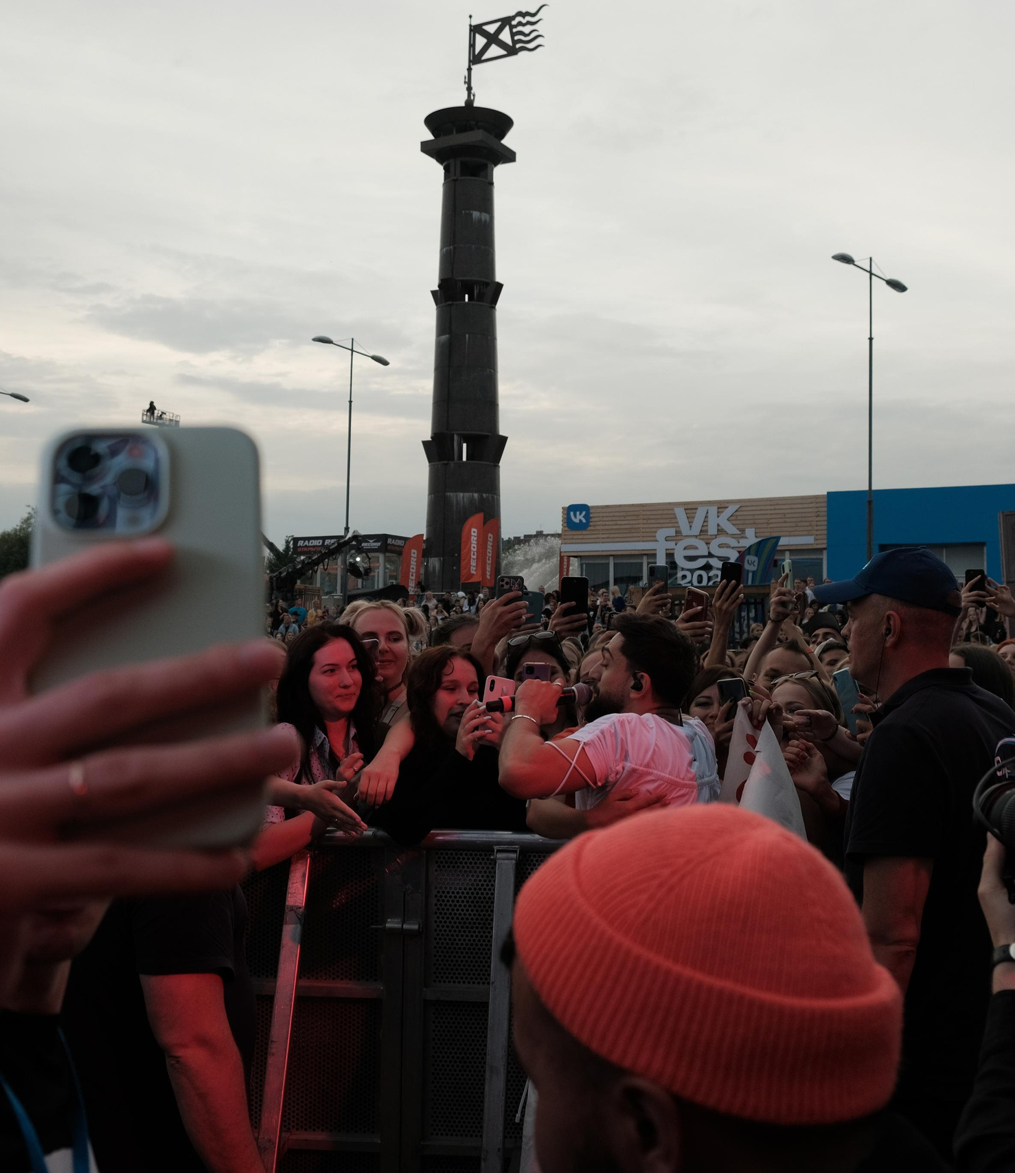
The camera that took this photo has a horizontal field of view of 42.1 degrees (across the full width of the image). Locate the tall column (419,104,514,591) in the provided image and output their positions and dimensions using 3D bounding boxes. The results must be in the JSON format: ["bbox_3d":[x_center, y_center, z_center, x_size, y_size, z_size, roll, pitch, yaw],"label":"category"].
[{"bbox_3d":[-1.752,-8.191,50.386,3.300,20.660,3.300,1,-3,0],"label":"tall column"}]

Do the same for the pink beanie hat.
[{"bbox_3d":[0.116,0.184,0.718,0.213,0.140,0.185,24,4,36],"label":"pink beanie hat"}]

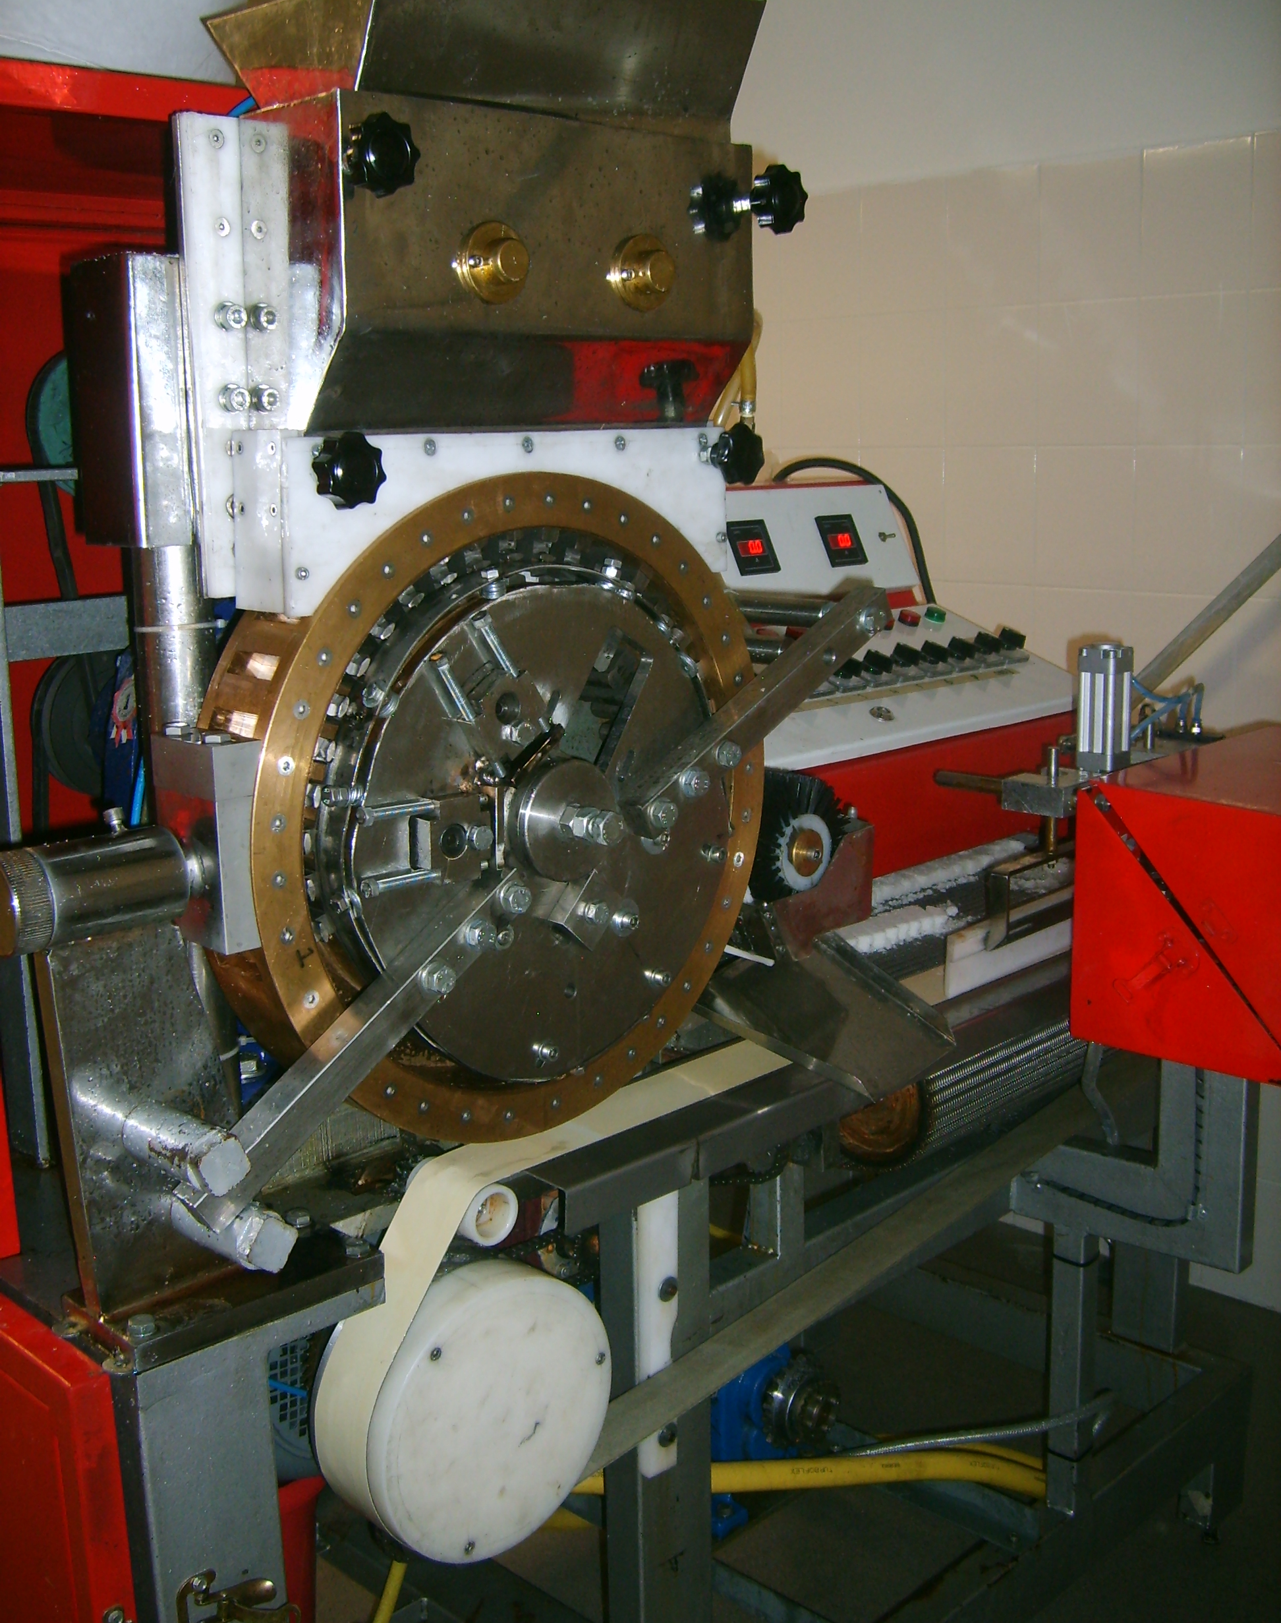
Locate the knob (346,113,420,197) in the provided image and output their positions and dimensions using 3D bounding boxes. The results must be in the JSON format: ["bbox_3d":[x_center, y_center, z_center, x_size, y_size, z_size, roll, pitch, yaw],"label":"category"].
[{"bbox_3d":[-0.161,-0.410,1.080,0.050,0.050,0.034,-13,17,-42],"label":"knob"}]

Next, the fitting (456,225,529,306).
[{"bbox_3d":[-0.095,-0.368,1.159,0.052,0.052,0.031,-13,17,-42],"label":"fitting"}]

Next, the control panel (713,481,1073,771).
[{"bbox_3d":[0.175,-0.264,2.234,0.741,0.294,0.512,-13,17,-42],"label":"control panel"}]

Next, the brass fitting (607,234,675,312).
[{"bbox_3d":[0.004,-0.390,1.250,0.052,0.052,0.031,-13,17,-42],"label":"brass fitting"}]

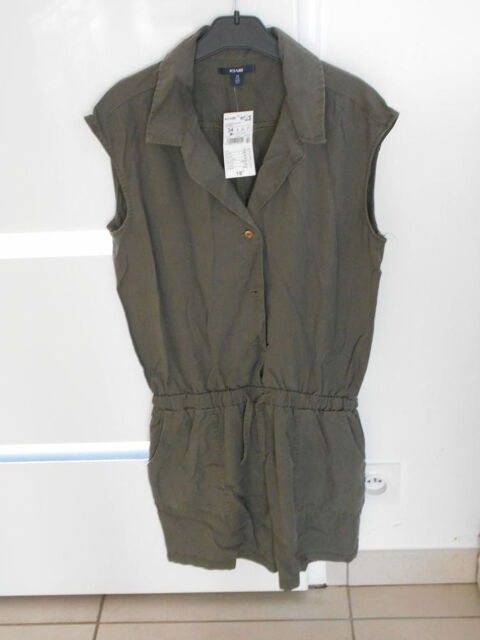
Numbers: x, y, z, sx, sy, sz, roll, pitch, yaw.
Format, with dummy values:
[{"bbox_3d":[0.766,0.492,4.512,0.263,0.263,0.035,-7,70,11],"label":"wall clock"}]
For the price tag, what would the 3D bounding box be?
[{"bbox_3d":[-0.001,-0.221,1.026,0.037,0.081,0.004,-2,26,3],"label":"price tag"}]

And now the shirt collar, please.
[{"bbox_3d":[-0.004,-0.288,0.996,0.222,0.138,0.068,-2,26,3],"label":"shirt collar"}]

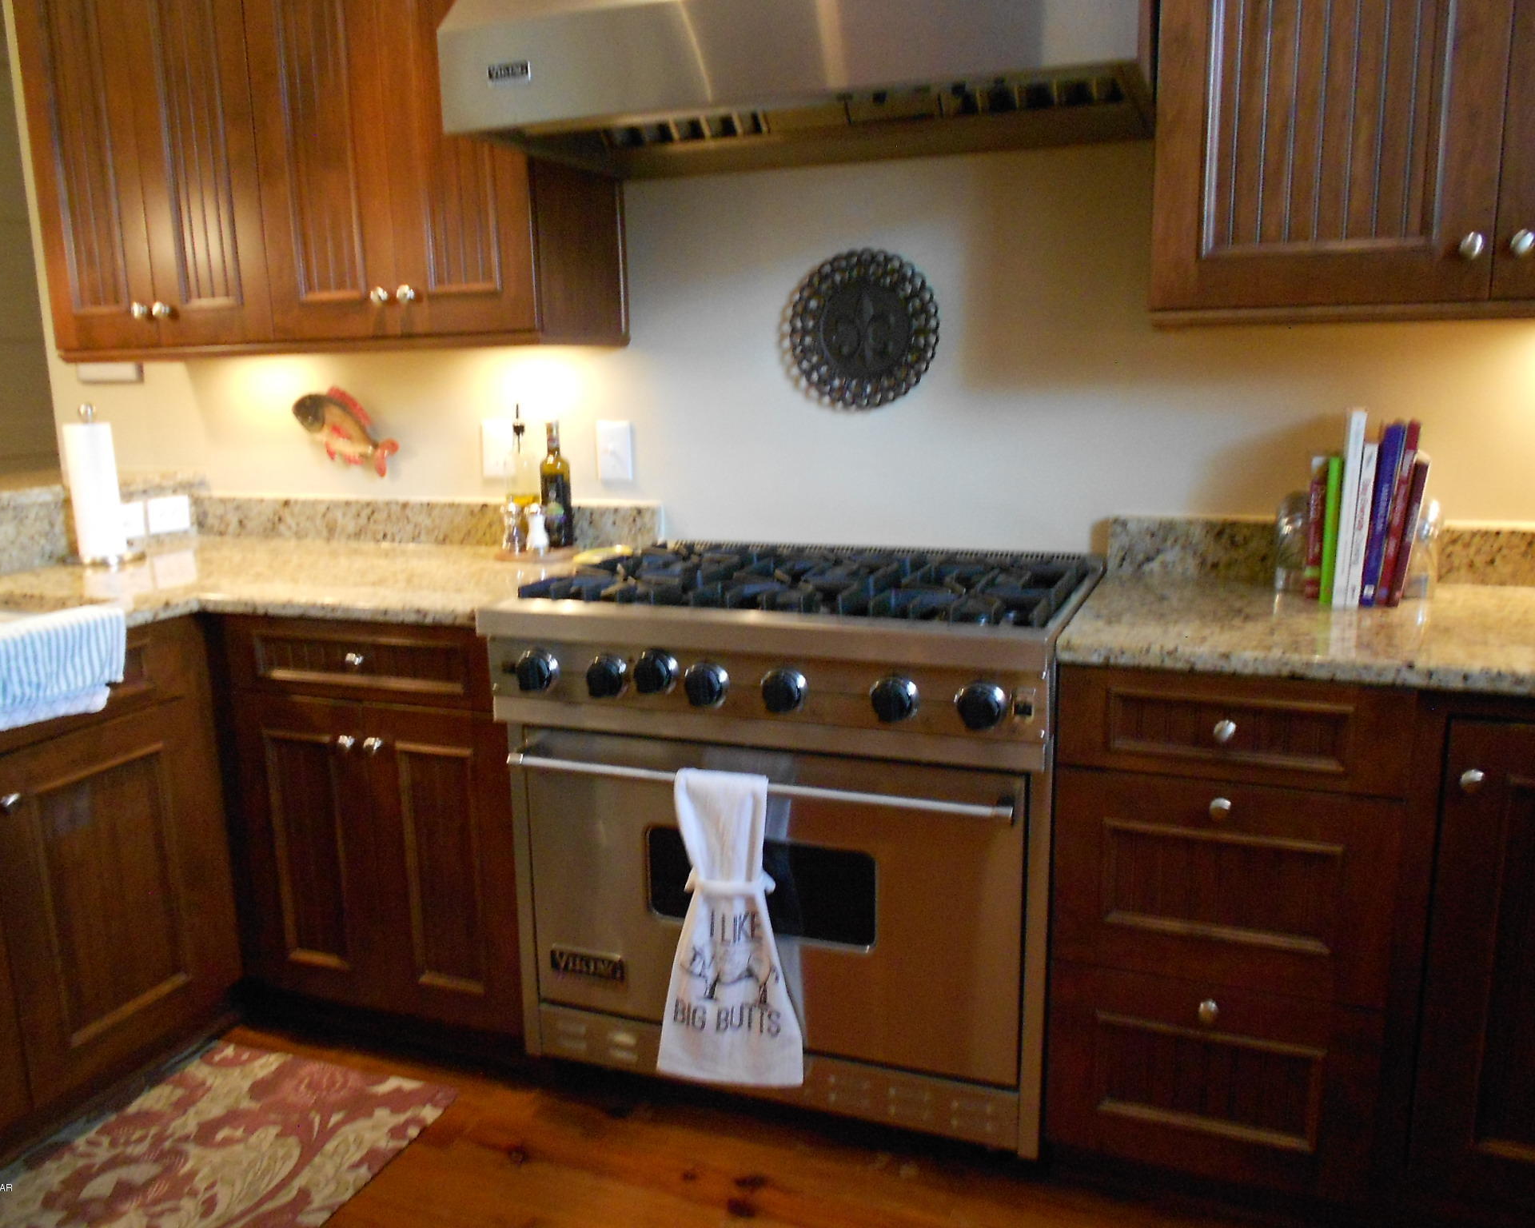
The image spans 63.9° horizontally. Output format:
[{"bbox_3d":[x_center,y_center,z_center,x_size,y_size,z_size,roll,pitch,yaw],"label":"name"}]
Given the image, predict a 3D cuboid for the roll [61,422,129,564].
[{"bbox_3d":[-1.422,-0.258,2.608,0.096,0.284,0.096,-1,11,0],"label":"roll"}]

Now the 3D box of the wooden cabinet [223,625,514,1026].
[{"bbox_3d":[-0.614,0.313,2.519,0.605,0.751,0.660,3,12,21],"label":"wooden cabinet"}]

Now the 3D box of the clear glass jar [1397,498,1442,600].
[{"bbox_3d":[1.044,-0.112,2.003,0.087,0.165,0.087,3,12,21],"label":"clear glass jar"}]

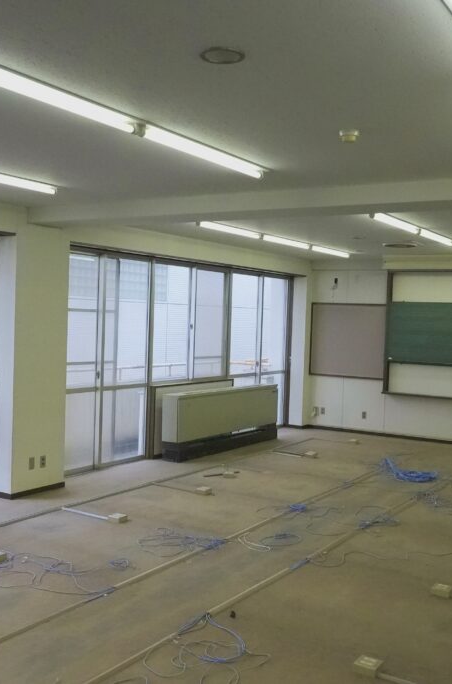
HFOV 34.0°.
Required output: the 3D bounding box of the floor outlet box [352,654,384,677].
[{"bbox_3d":[0.721,1.630,3.712,0.112,0.044,0.113,3,2,32],"label":"floor outlet box"}]

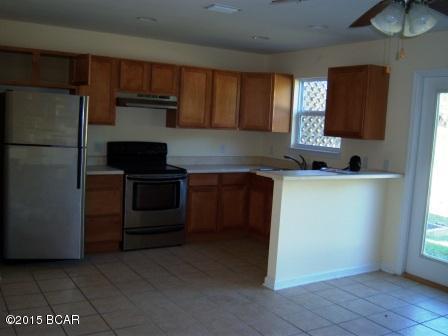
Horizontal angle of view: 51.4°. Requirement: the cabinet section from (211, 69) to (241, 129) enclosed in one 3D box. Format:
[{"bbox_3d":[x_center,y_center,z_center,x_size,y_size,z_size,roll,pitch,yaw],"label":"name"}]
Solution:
[{"bbox_3d":[-0.051,-0.890,6.181,0.459,0.759,0.328,-1,7,-31],"label":"cabinet section"}]

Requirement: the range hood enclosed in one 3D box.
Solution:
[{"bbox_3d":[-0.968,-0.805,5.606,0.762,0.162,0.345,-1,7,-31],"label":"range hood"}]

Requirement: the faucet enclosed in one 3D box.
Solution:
[{"bbox_3d":[0.900,-0.054,5.803,0.260,0.210,0.100,-1,7,-31],"label":"faucet"}]

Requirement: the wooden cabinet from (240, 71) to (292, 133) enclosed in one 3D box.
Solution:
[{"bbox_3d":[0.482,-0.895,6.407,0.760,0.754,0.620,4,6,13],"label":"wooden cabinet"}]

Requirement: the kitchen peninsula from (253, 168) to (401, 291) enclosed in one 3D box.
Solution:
[{"bbox_3d":[1.006,0.559,4.642,1.480,1.045,0.380,-1,7,-31],"label":"kitchen peninsula"}]

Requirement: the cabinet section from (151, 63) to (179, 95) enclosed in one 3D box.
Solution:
[{"bbox_3d":[-0.794,-1.075,5.705,0.381,0.357,0.328,-1,7,-31],"label":"cabinet section"}]

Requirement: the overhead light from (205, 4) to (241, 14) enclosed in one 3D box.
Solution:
[{"bbox_3d":[-0.007,-1.333,3.929,0.300,0.050,0.180,-1,7,-31],"label":"overhead light"}]

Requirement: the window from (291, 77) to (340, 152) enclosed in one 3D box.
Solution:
[{"bbox_3d":[1.157,-0.664,5.790,0.100,0.910,0.915,-1,7,-31],"label":"window"}]

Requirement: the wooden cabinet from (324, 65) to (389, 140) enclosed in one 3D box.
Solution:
[{"bbox_3d":[1.407,-0.702,5.024,0.330,0.754,0.560,-1,7,-31],"label":"wooden cabinet"}]

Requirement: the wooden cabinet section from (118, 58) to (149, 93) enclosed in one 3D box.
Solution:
[{"bbox_3d":[-1.121,-1.069,5.508,0.381,0.357,0.328,-1,7,-31],"label":"wooden cabinet section"}]

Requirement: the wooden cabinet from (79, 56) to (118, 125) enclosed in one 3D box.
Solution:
[{"bbox_3d":[-1.484,-0.877,5.292,0.445,0.754,0.325,-1,7,-31],"label":"wooden cabinet"}]

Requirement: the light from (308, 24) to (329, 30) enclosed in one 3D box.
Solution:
[{"bbox_3d":[0.916,-1.349,4.479,0.180,0.040,0.180,3,6,0],"label":"light"}]

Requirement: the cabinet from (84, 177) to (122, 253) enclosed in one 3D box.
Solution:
[{"bbox_3d":[-1.479,0.448,5.303,0.445,0.875,0.620,-1,7,-31],"label":"cabinet"}]

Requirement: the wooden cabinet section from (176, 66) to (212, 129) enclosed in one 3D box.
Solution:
[{"bbox_3d":[-0.444,-0.882,5.944,0.459,0.759,0.328,-1,7,-31],"label":"wooden cabinet section"}]

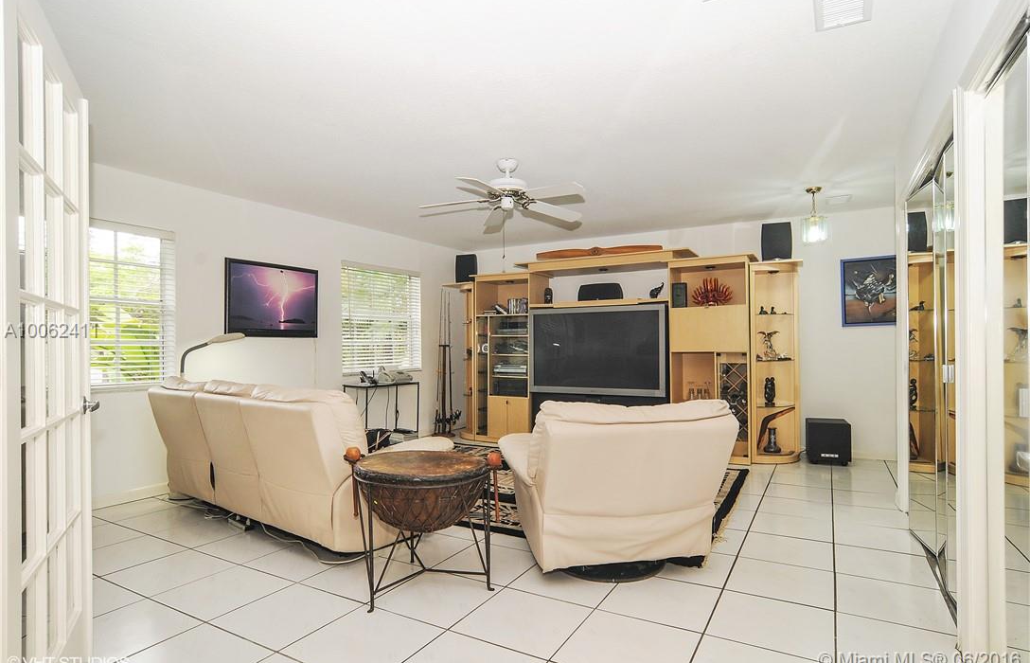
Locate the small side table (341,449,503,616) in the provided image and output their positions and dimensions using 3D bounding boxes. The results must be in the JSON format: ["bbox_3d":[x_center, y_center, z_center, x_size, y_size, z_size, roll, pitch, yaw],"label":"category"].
[{"bbox_3d":[-0.456,0.918,2.520,0.758,0.668,0.614,-1,-1,13],"label":"small side table"}]

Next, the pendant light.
[{"bbox_3d":[2.529,-0.974,4.349,0.192,0.483,0.185,-1,-1,30],"label":"pendant light"}]

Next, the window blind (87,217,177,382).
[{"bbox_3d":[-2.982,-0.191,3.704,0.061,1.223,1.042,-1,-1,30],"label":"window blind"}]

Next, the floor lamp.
[{"bbox_3d":[-2.453,0.657,4.103,0.596,1.306,0.239,0,-1,-6],"label":"floor lamp"}]

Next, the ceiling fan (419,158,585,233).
[{"bbox_3d":[-0.049,-1.037,3.655,1.334,0.380,1.285,-1,-1,30],"label":"ceiling fan"}]

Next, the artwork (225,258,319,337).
[{"bbox_3d":[-2.271,-0.296,4.918,0.051,0.689,0.964,-1,-1,30],"label":"artwork"}]

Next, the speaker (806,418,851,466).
[{"bbox_3d":[3.126,1.074,5.116,0.335,0.442,0.358,-1,-1,24],"label":"speaker"}]

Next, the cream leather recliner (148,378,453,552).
[{"bbox_3d":[-1.552,0.804,3.659,2.211,0.977,0.960,-1,-1,35],"label":"cream leather recliner"}]

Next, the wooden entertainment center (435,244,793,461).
[{"bbox_3d":[1.037,0.260,6.025,4.103,2.169,0.759,-1,-1,30],"label":"wooden entertainment center"}]

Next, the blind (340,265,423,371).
[{"bbox_3d":[-1.524,-0.124,6.135,0.061,1.234,1.275,-1,-1,30],"label":"blind"}]

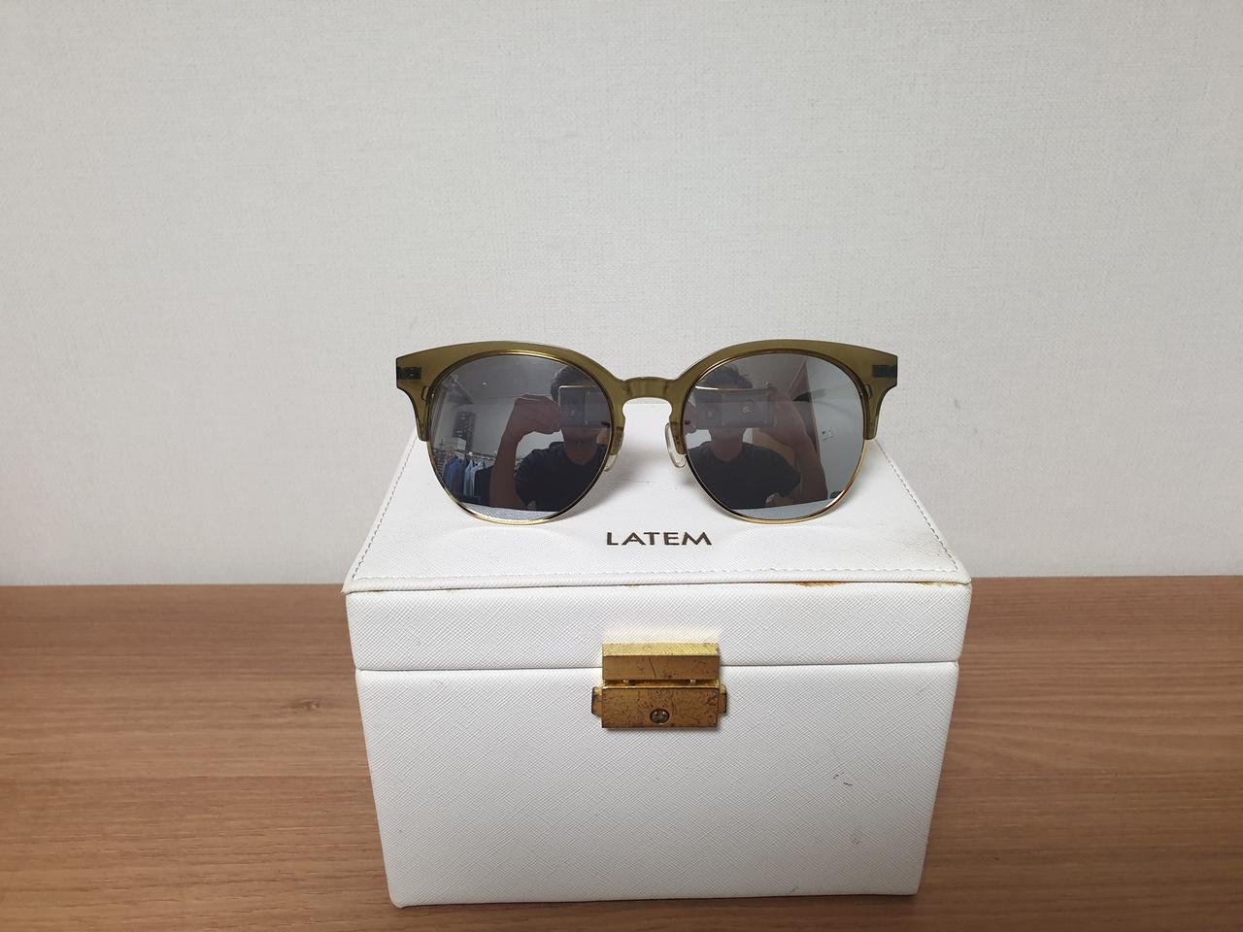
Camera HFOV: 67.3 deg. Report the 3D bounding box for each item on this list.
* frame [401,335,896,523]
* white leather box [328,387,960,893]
[{"bbox_3d":[0.008,-0.015,0.342,0.147,0.056,0.149,0,5,0],"label":"frame"},{"bbox_3d":[0.009,0.057,0.327,0.165,0.118,0.129,-1,26,-1],"label":"white leather box"}]

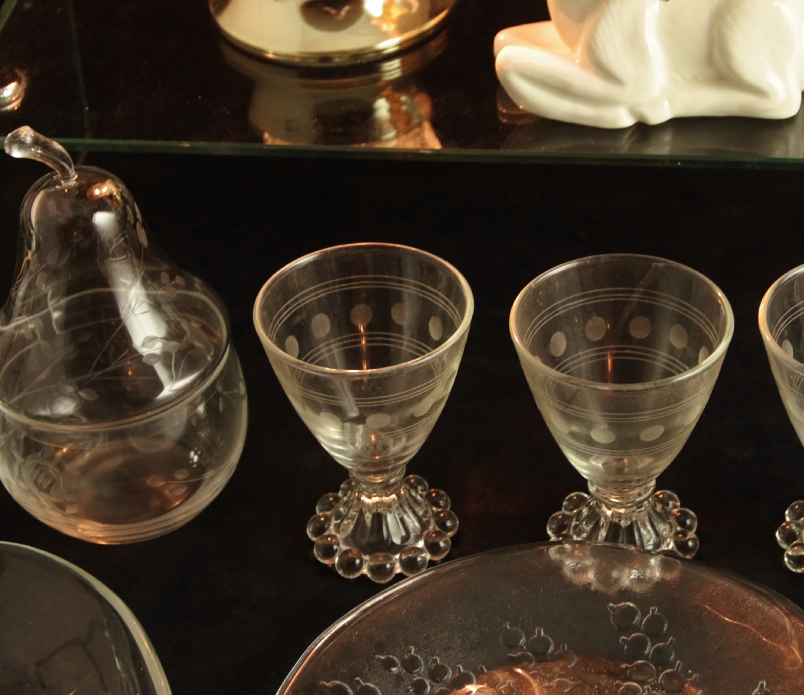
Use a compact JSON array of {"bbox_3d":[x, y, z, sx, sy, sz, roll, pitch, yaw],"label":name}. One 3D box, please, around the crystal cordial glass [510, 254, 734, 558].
[{"bbox_3d":[0.070,0.028,0.755,0.068,0.094,0.068,-4,38,0],"label":"crystal cordial glass"}]

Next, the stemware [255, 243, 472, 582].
[{"bbox_3d":[-0.009,0.025,0.767,0.068,0.094,0.068,-4,38,0],"label":"stemware"}]

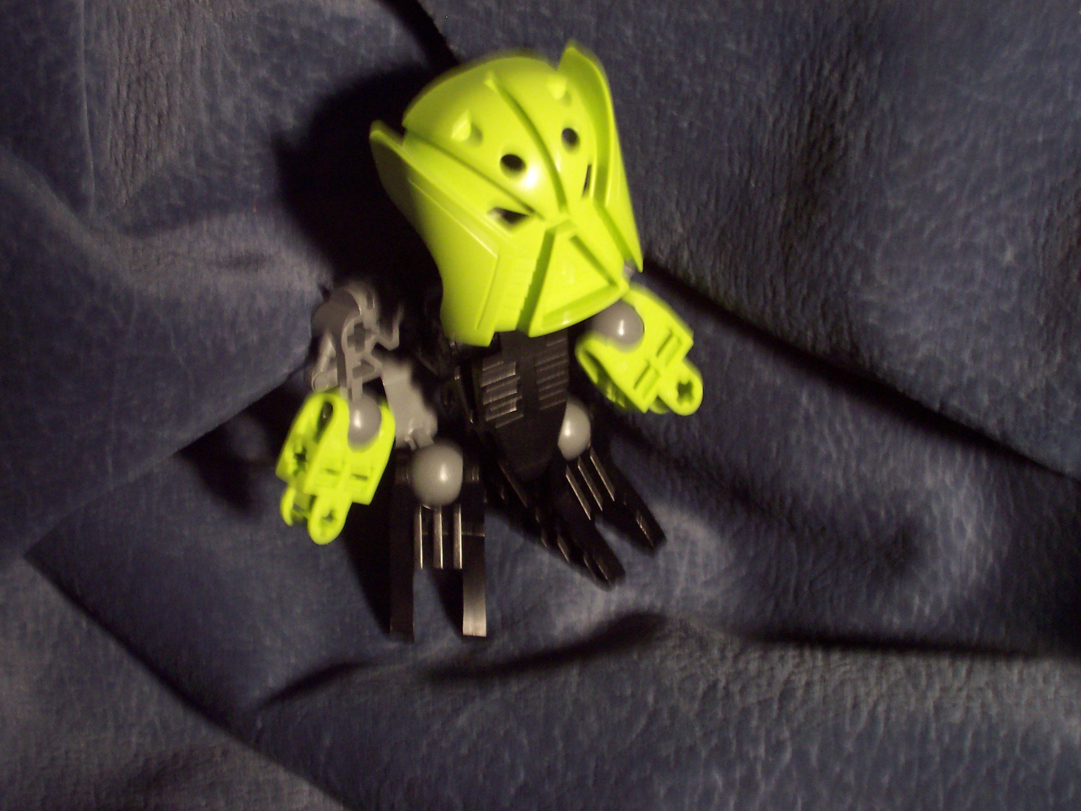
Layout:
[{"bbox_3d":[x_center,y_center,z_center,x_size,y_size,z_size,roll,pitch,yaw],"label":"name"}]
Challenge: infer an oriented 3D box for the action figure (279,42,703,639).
[{"bbox_3d":[-0.012,-0.013,0.299,0.072,0.090,0.059,-15,42,-17],"label":"action figure"}]

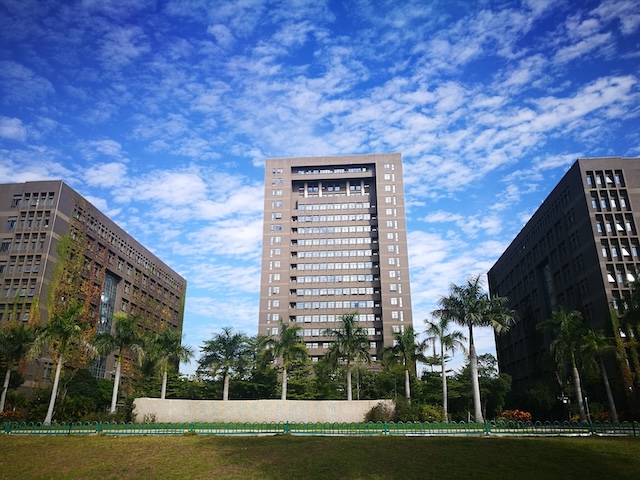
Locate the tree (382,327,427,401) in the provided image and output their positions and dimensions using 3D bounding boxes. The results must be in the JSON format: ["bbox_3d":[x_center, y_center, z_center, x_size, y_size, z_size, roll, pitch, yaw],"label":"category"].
[{"bbox_3d":[7.540,11.450,43.780,4.040,7.760,3.960,0,-21,0],"label":"tree"}]

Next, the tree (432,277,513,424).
[{"bbox_3d":[9.510,6.330,30.210,5.080,8.850,4.980,0,-21,0],"label":"tree"}]

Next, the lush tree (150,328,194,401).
[{"bbox_3d":[-13.450,11.790,44.720,4.130,7.740,4.050,0,-21,0],"label":"lush tree"}]

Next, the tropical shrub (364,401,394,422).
[{"bbox_3d":[4.070,11.700,34.060,2.050,1.420,1.750,0,-21,0],"label":"tropical shrub"}]

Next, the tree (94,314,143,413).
[{"bbox_3d":[-16.390,9.850,40.110,4.090,8.160,4.010,0,-21,0],"label":"tree"}]

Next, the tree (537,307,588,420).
[{"bbox_3d":[17.925,8.937,36.130,3.762,8.223,3.762,0,-20,0],"label":"tree"}]

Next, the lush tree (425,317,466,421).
[{"bbox_3d":[9.043,9.024,35.034,3.086,7.372,3.086,0,-20,0],"label":"lush tree"}]

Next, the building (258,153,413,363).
[{"bbox_3d":[4.978,14.656,144.370,39.699,73.801,25.000,-2,-20,5],"label":"building"}]

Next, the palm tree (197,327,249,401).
[{"bbox_3d":[-7.942,10.936,40.723,4.324,7.771,4.324,0,-20,0],"label":"palm tree"}]

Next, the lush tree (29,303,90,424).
[{"bbox_3d":[-18.240,8.300,34.280,4.560,8.190,4.470,0,-21,0],"label":"lush tree"}]

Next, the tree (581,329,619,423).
[{"bbox_3d":[20.683,9.844,36.331,2.960,6.657,2.960,0,-20,0],"label":"tree"}]

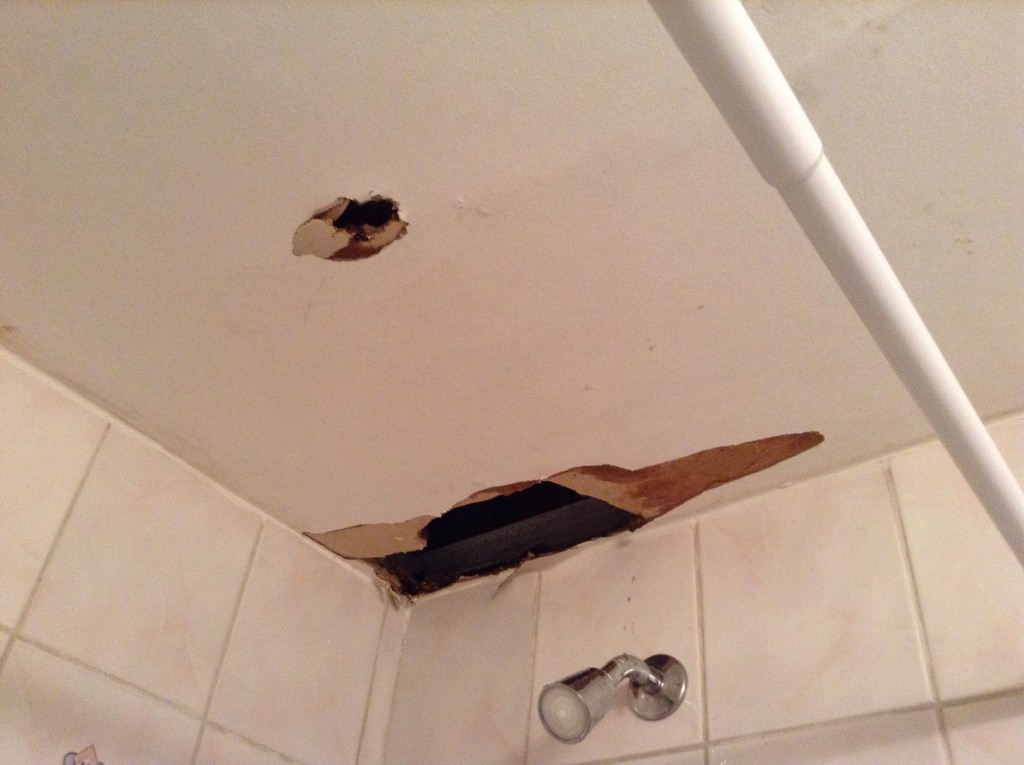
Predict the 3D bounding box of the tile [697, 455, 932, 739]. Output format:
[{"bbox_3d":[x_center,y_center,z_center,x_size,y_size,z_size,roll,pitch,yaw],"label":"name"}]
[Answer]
[{"bbox_3d":[0.265,0.199,0.891,0.199,0.229,0.008,-24,-49,31],"label":"tile"}]

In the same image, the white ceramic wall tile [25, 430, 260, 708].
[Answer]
[{"bbox_3d":[-0.352,0.186,0.961,0.008,0.223,0.199,-24,-49,31],"label":"white ceramic wall tile"}]

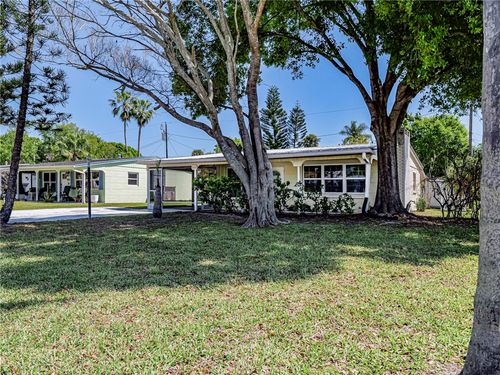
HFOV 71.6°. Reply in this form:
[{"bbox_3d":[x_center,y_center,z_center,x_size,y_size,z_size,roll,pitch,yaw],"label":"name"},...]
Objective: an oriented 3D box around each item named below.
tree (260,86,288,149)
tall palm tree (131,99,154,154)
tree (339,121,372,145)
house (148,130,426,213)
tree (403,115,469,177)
[{"bbox_3d":[2.960,-5.550,41.000,4.400,13.500,4.400,0,0,0],"label":"tree"},{"bbox_3d":[-13.950,-5.240,45.000,3.300,12.880,3.300,0,0,0],"label":"tall palm tree"},{"bbox_3d":[13.390,-3.710,44.000,4.600,9.830,4.600,0,0,0],"label":"tree"},{"bbox_3d":[2.530,-0.850,21.760,13.800,4.000,11.000,0,0,31],"label":"house"},{"bbox_3d":[15.880,-2.600,30.000,6.500,7.600,6.500,0,0,0],"label":"tree"}]

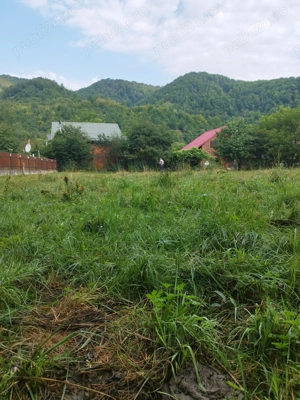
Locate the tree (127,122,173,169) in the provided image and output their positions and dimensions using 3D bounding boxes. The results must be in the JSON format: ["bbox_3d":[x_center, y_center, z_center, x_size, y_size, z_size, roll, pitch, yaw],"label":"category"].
[{"bbox_3d":[-0.070,-7.030,37.000,6.070,6.430,6.070,0,7,0],"label":"tree"}]

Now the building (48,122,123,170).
[{"bbox_3d":[-9.800,-8.180,44.000,10.870,6.980,8.000,-1,7,-7],"label":"building"}]

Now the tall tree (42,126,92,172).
[{"bbox_3d":[-10.970,-6.900,37.000,6.430,6.170,6.430,0,7,0],"label":"tall tree"}]

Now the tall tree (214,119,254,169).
[{"bbox_3d":[11.240,-7.360,37.000,5.070,6.820,5.070,0,7,0],"label":"tall tree"}]

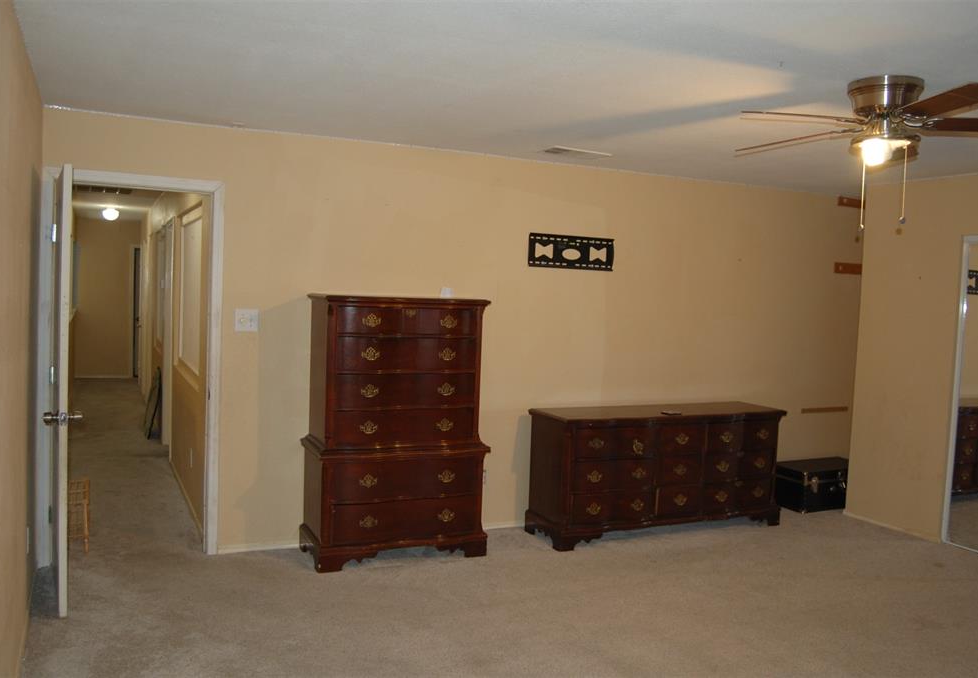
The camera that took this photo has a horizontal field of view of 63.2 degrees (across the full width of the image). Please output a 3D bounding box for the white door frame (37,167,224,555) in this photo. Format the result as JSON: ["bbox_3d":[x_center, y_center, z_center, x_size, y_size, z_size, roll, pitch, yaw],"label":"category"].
[{"bbox_3d":[-1.952,0.166,4.371,0.890,2.110,0.140,1,3,-25],"label":"white door frame"}]

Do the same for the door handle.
[{"bbox_3d":[-1.930,0.359,3.600,0.160,0.058,0.060,0,3,-31],"label":"door handle"}]

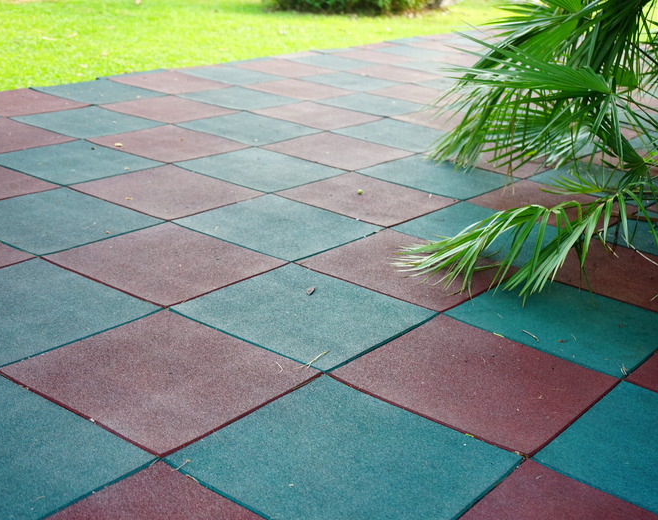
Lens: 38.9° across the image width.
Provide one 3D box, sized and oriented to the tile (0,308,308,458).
[{"bbox_3d":[-0.358,0.255,2.020,0.500,0.030,0.500,19,24,33],"label":"tile"}]

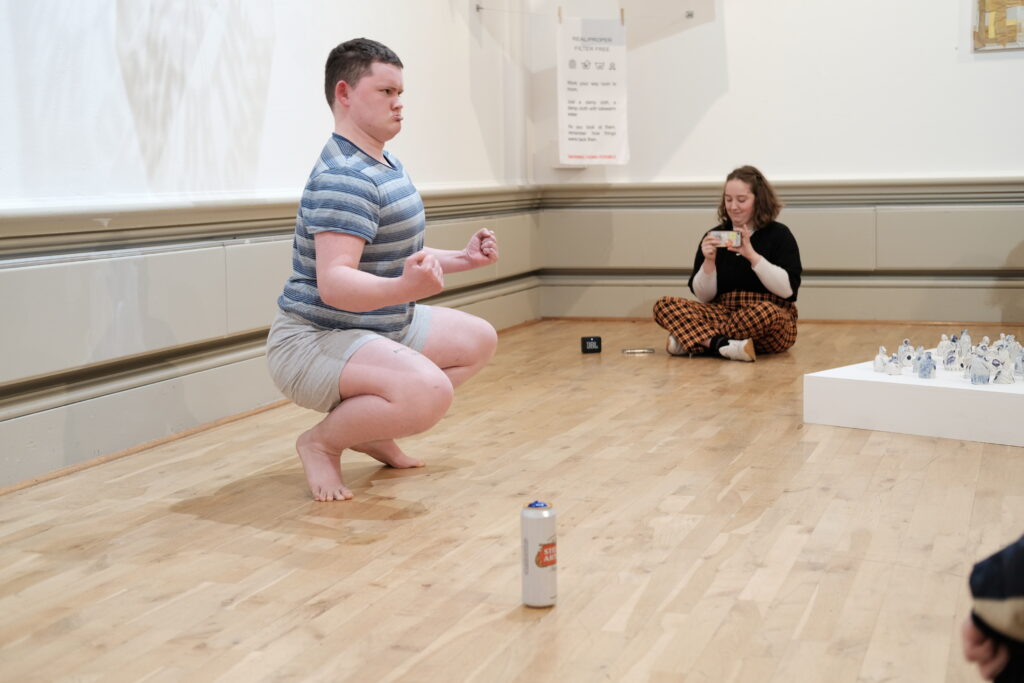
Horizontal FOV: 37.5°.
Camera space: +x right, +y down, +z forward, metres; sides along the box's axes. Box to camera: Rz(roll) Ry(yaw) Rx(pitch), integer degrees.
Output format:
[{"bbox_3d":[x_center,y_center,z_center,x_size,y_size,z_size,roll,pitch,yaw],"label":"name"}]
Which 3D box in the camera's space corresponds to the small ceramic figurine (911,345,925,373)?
[{"bbox_3d":[1.299,0.055,4.804,0.050,0.083,0.045,1,7,15],"label":"small ceramic figurine"}]

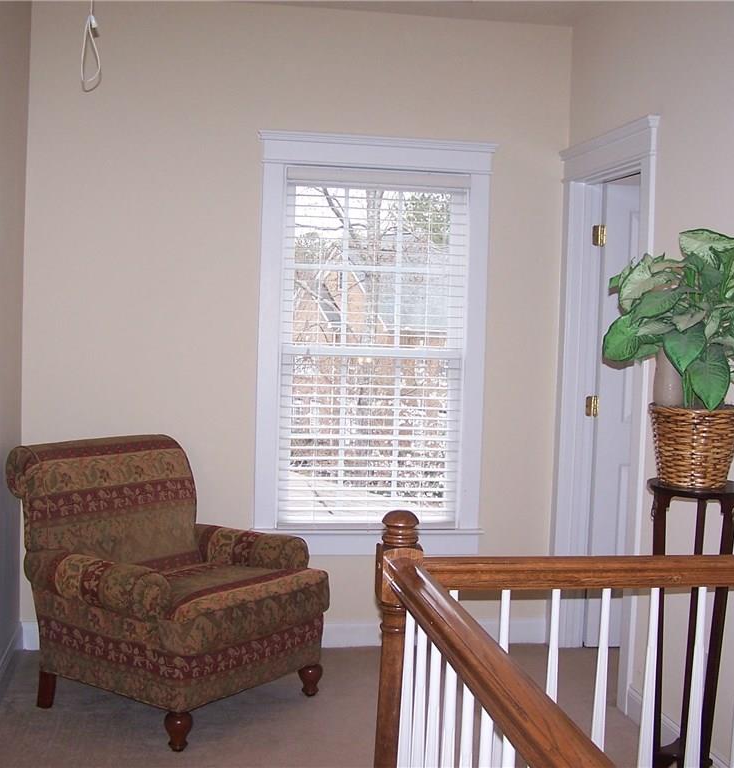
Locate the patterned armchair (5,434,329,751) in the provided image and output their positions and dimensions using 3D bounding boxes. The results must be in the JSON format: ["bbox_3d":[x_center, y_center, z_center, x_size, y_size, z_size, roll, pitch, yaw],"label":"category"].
[{"bbox_3d":[-0.727,0.693,4.151,0.900,0.925,0.830,4,4,35],"label":"patterned armchair"}]

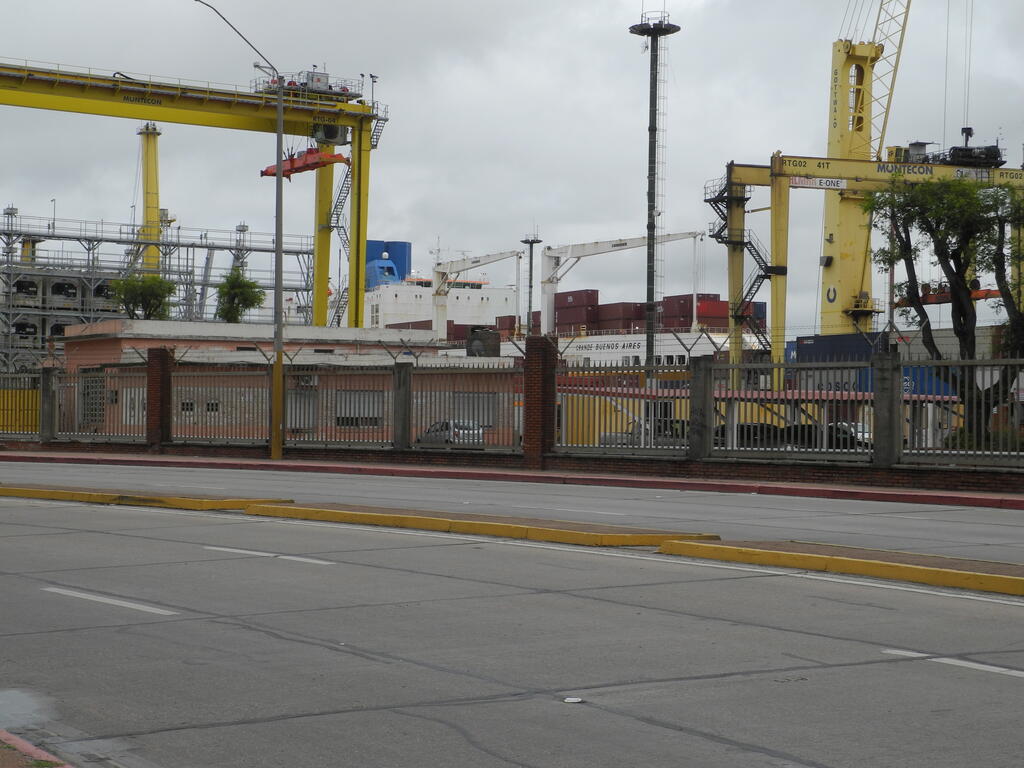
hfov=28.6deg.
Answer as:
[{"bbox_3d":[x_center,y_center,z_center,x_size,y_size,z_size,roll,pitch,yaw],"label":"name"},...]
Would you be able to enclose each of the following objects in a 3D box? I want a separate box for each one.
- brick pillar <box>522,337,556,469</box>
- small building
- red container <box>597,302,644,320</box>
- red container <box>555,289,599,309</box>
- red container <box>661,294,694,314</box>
[{"bbox_3d":[0.716,0.477,48.861,0.560,3.220,0.530,0,-1,44],"label":"brick pillar"},{"bbox_3d":[-11.534,0.178,88.814,14.700,5.300,8.800,1,-1,-27],"label":"small building"},{"bbox_3d":[17.901,-12.552,353.059,2.440,2.800,12.190,1,-1,-23],"label":"red container"},{"bbox_3d":[11.804,-14.995,356.060,2.440,2.750,12.190,1,-1,-23],"label":"red container"},{"bbox_3d":[31.051,-14.358,361.059,2.440,2.800,12.190,1,-1,-23],"label":"red container"}]

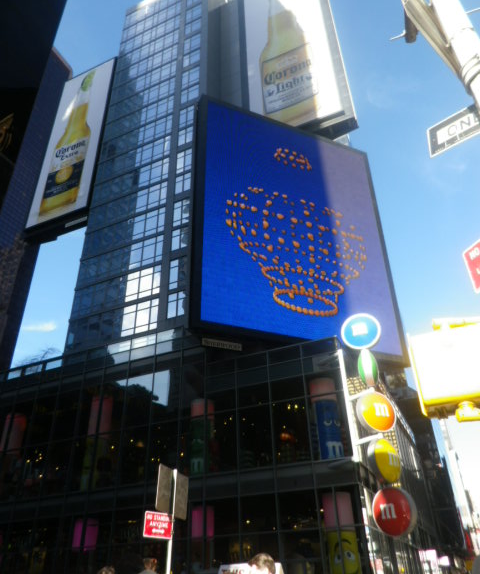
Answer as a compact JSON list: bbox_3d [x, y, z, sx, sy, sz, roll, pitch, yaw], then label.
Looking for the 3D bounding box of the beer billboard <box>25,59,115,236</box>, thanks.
[{"bbox_3d":[-19.240,-17.318,54.441,8.146,24.315,0.700,-13,-32,21],"label":"beer billboard"}]

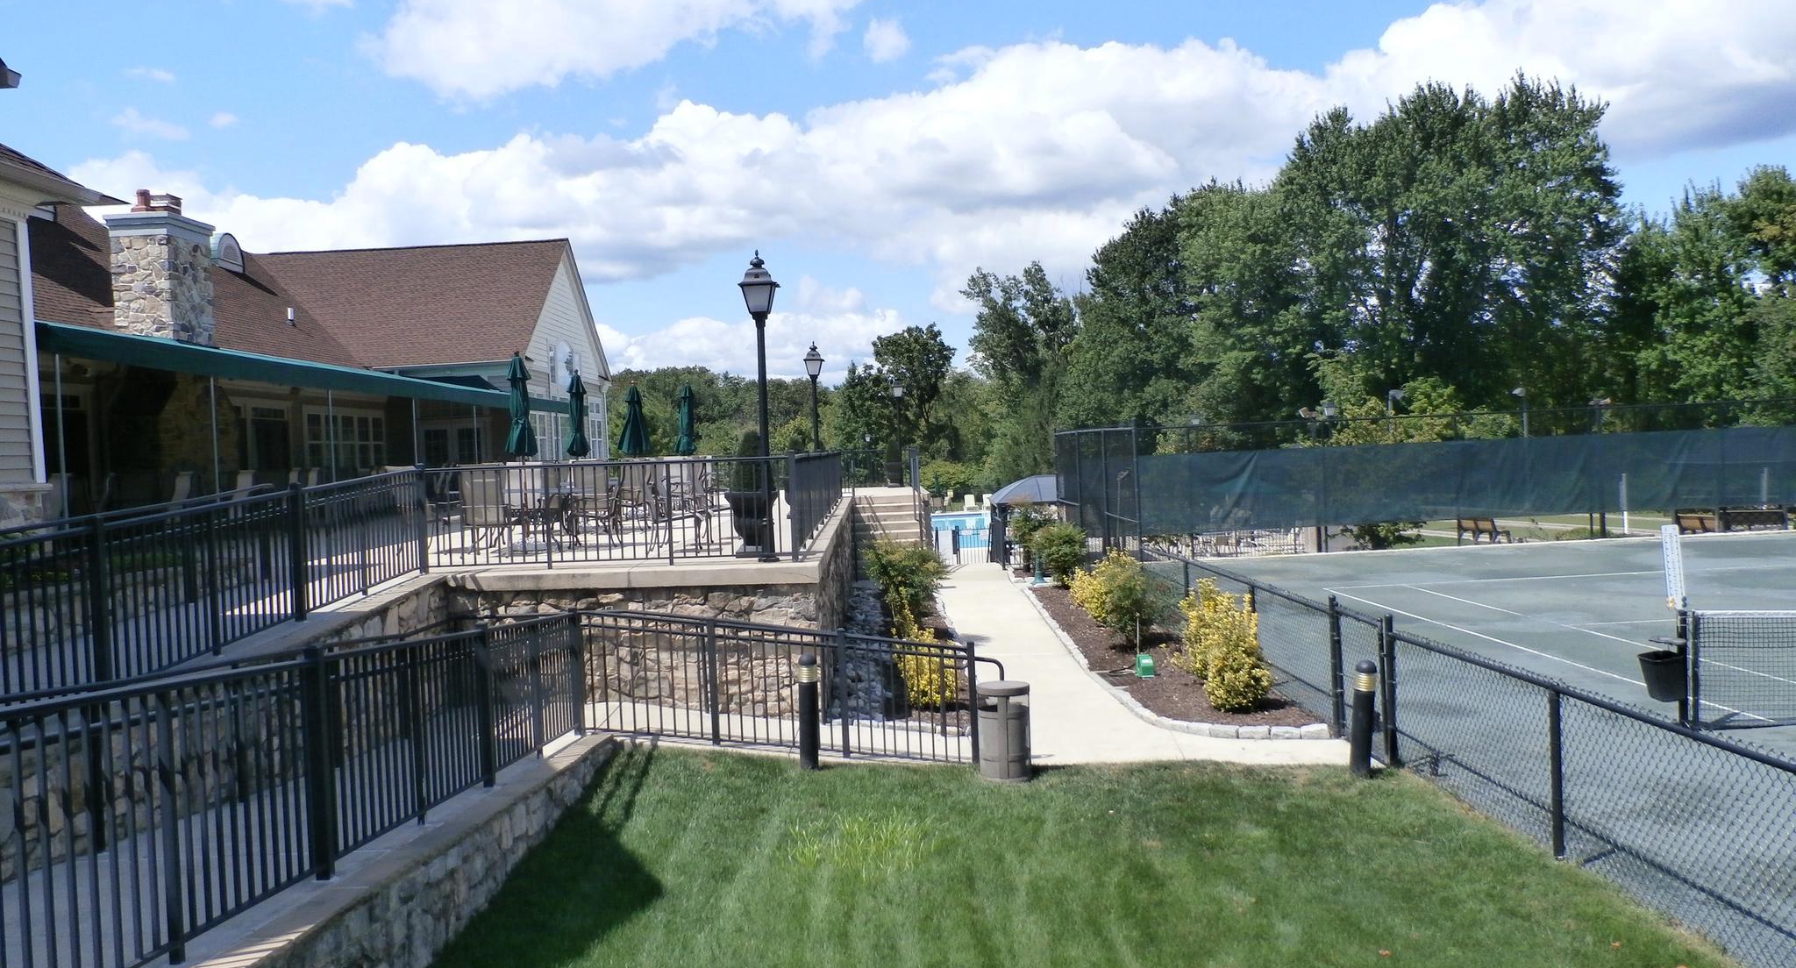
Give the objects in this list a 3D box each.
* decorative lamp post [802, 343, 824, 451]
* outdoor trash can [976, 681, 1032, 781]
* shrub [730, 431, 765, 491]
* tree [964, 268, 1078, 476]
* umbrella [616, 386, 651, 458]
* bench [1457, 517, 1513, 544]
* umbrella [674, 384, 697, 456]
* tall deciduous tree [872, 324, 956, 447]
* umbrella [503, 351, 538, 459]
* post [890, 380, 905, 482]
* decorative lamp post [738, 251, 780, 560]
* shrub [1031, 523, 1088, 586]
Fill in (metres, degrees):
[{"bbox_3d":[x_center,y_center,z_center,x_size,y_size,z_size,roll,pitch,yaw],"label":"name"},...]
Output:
[{"bbox_3d":[-1.557,-1.078,24.600,0.390,3.170,0.390,-2,1,1],"label":"decorative lamp post"},{"bbox_3d":[0.924,2.108,11.171,0.460,0.800,0.460,-3,1,0],"label":"outdoor trash can"},{"bbox_3d":[-1.600,-0.245,14.150,0.430,0.690,0.430,-2,1,1],"label":"shrub"},{"bbox_3d":[8.046,-6.942,85.000,7.500,15.500,7.500,-2,1,1],"label":"tree"},{"bbox_3d":[-4.775,-0.605,23.602,0.580,2.480,0.580,-3,1,-1],"label":"umbrella"},{"bbox_3d":[19.668,1.513,43.444,0.620,0.840,1.500,-3,1,-25],"label":"bench"},{"bbox_3d":[-3.933,-0.652,24.318,0.420,2.480,0.420,-3,1,-1],"label":"umbrella"},{"bbox_3d":[0.795,-3.687,69.964,4.500,9.800,4.500,-3,1,-1],"label":"tall deciduous tree"},{"bbox_3d":[-5.151,-0.516,17.800,0.450,2.640,0.450,-2,1,1],"label":"umbrella"},{"bbox_3d":[0.000,-1.461,36.984,0.400,3.200,0.400,-3,1,-1],"label":"post"},{"bbox_3d":[-1.421,-0.832,13.609,0.400,3.260,0.400,-3,1,-1],"label":"decorative lamp post"},{"bbox_3d":[3.198,1.421,25.707,1.150,1.230,1.100,-3,1,-1],"label":"shrub"}]

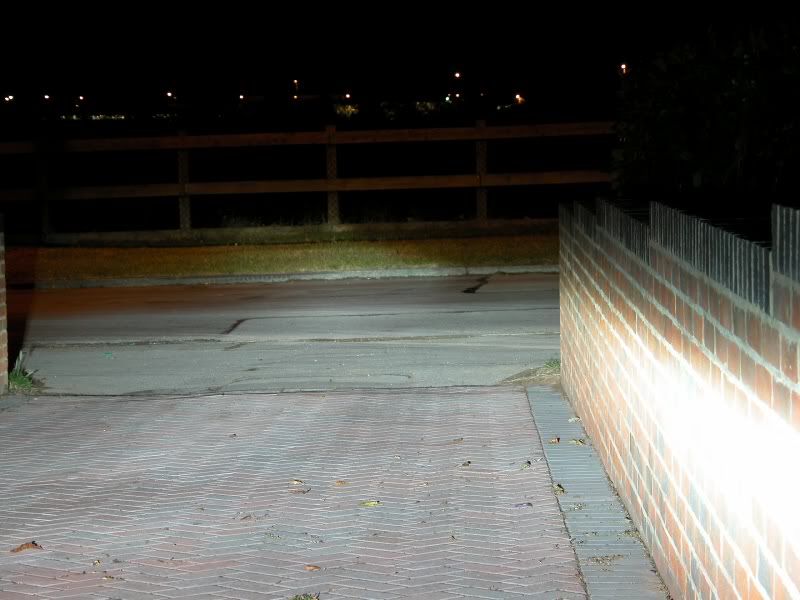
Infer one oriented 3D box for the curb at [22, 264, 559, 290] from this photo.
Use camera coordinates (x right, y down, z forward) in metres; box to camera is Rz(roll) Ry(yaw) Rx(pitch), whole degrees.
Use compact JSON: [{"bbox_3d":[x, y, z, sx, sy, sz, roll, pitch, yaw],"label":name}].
[{"bbox_3d":[-1.074,-0.234,24.250,5.300,0.110,0.160,-2,4,0],"label":"curb"}]

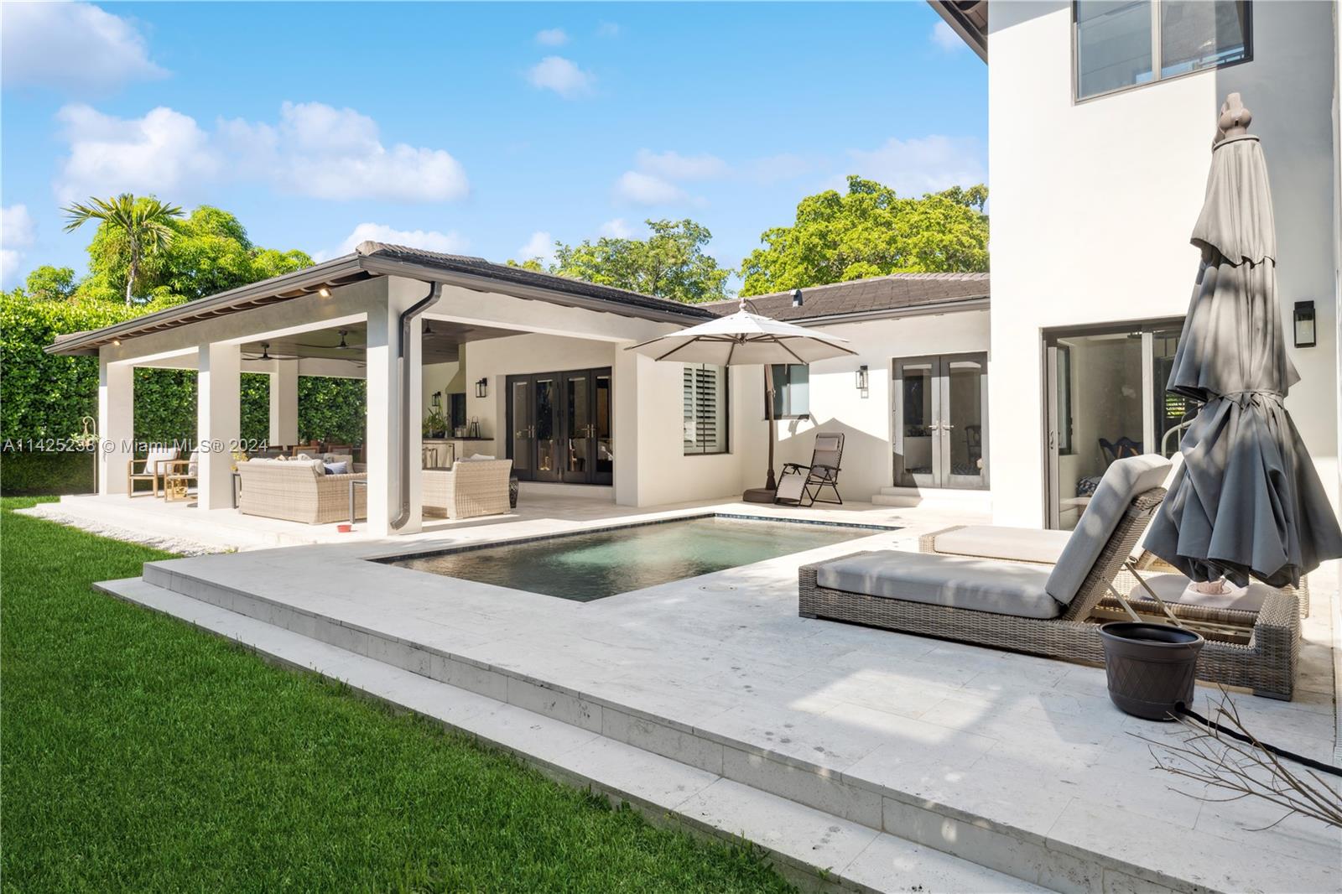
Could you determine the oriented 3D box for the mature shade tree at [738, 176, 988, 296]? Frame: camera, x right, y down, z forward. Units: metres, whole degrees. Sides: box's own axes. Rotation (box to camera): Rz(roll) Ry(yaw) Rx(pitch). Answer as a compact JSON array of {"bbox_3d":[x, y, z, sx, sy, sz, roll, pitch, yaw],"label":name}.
[{"bbox_3d":[7.207,-4.208,27.087,9.800,10.241,9.800,0,1,0],"label":"mature shade tree"}]

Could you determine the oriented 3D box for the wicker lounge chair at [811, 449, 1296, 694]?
[{"bbox_3d":[1.949,0.527,4.316,2.325,0.999,0.899,1,1,40],"label":"wicker lounge chair"}]

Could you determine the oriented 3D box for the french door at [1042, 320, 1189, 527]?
[{"bbox_3d":[4.268,-0.093,7.031,1.726,2.101,0.120,1,1,40],"label":"french door"}]

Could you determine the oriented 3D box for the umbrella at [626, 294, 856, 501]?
[{"bbox_3d":[1.116,-0.589,11.398,3.300,3.000,3.683,0,1,21],"label":"umbrella"}]

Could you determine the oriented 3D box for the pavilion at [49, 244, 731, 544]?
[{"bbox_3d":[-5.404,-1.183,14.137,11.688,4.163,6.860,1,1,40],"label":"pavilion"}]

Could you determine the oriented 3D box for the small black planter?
[{"bbox_3d":[1.922,0.896,3.137,0.361,0.303,0.361,0,1,0],"label":"small black planter"}]

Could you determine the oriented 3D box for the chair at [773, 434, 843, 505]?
[{"bbox_3d":[2.156,0.337,12.185,0.950,1.110,0.670,-1,1,-38],"label":"chair"}]

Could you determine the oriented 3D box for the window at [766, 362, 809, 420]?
[{"bbox_3d":[1.970,-0.958,13.261,0.857,0.988,0.110,1,1,40],"label":"window"}]

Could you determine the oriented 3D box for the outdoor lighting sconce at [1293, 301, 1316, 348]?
[{"bbox_3d":[5.008,-0.970,6.182,0.131,0.376,0.160,1,1,40],"label":"outdoor lighting sconce"}]

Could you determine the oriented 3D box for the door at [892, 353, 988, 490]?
[{"bbox_3d":[3.994,-0.370,11.622,1.474,1.998,0.120,1,1,40],"label":"door"}]

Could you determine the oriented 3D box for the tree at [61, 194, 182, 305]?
[{"bbox_3d":[-14.624,-2.810,21.067,2.900,7.878,2.900,0,1,0],"label":"tree"}]

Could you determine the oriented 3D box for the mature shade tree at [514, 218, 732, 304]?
[{"bbox_3d":[-1.704,-3.771,29.080,8.200,9.391,8.200,0,1,0],"label":"mature shade tree"}]

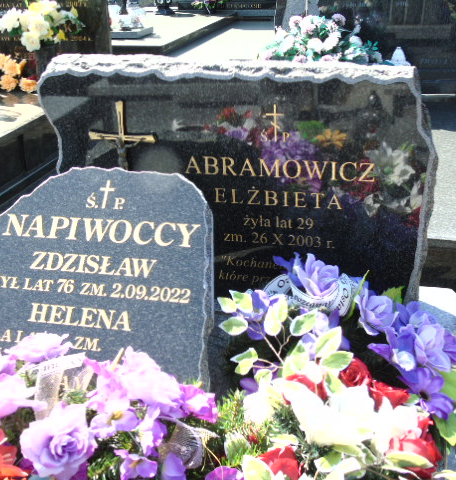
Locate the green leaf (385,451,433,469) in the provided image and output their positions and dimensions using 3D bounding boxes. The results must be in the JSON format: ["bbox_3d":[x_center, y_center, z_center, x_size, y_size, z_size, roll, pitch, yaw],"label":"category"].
[{"bbox_3d":[0.298,0.363,1.220,0.079,0.024,0.032,11,56,1],"label":"green leaf"}]

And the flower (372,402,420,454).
[{"bbox_3d":[0.282,0.316,1.240,0.082,0.078,0.070,0,24,5],"label":"flower"}]

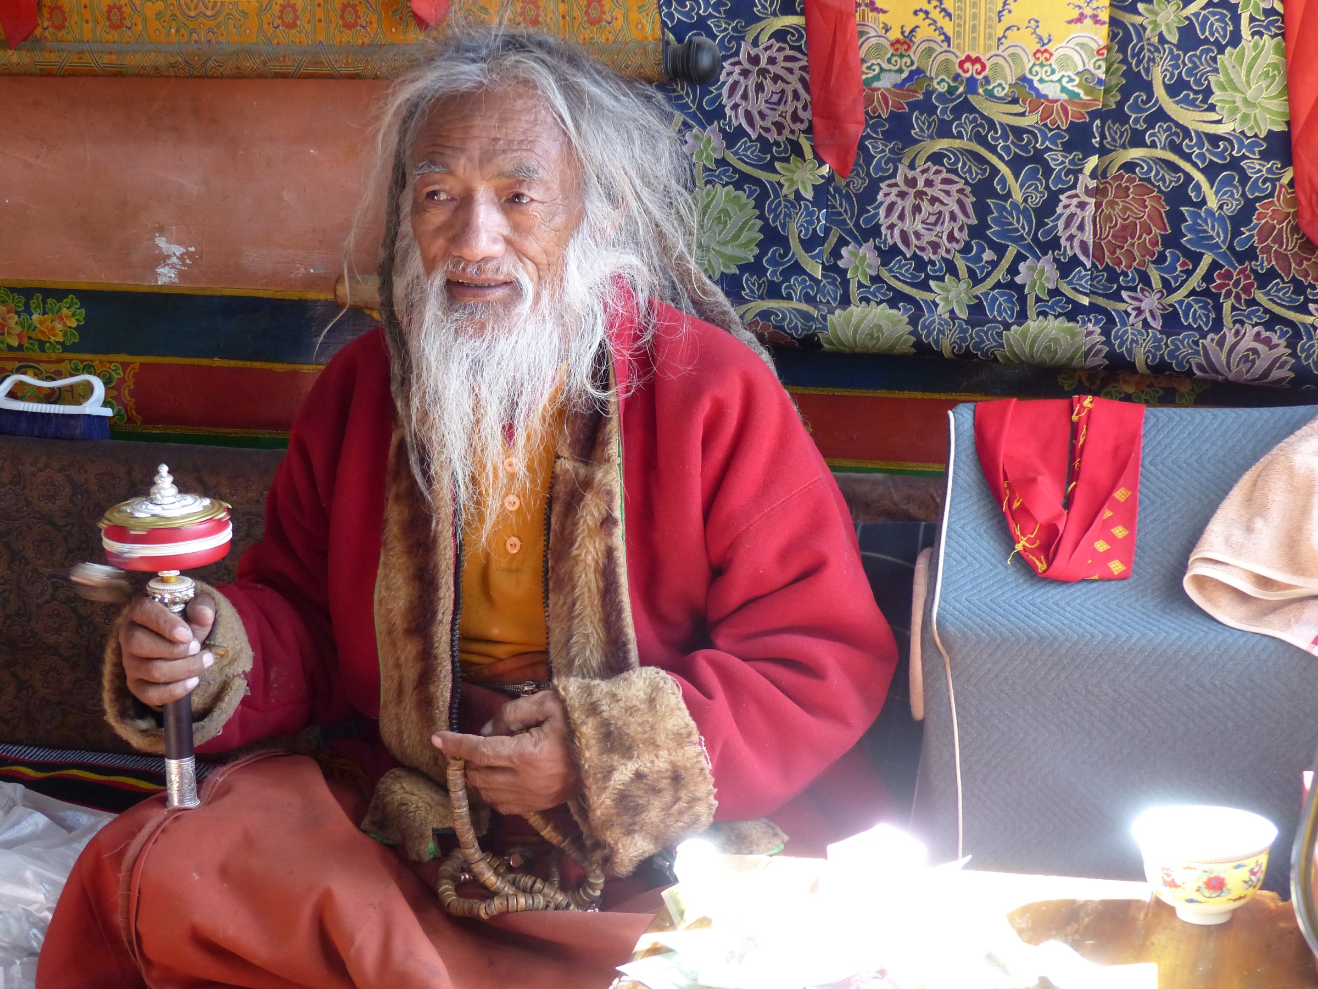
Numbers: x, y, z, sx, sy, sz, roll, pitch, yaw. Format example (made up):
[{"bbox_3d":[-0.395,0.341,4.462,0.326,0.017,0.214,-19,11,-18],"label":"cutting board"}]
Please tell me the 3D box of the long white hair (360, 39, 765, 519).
[{"bbox_3d":[-0.090,-0.185,2.305,0.285,0.385,0.305,6,13,22],"label":"long white hair"}]

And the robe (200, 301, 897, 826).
[{"bbox_3d":[-0.057,0.068,2.308,0.520,0.435,0.440,5,12,17],"label":"robe"}]

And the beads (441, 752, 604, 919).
[{"bbox_3d":[-0.099,0.248,2.132,0.120,0.108,0.110,4,12,15],"label":"beads"}]

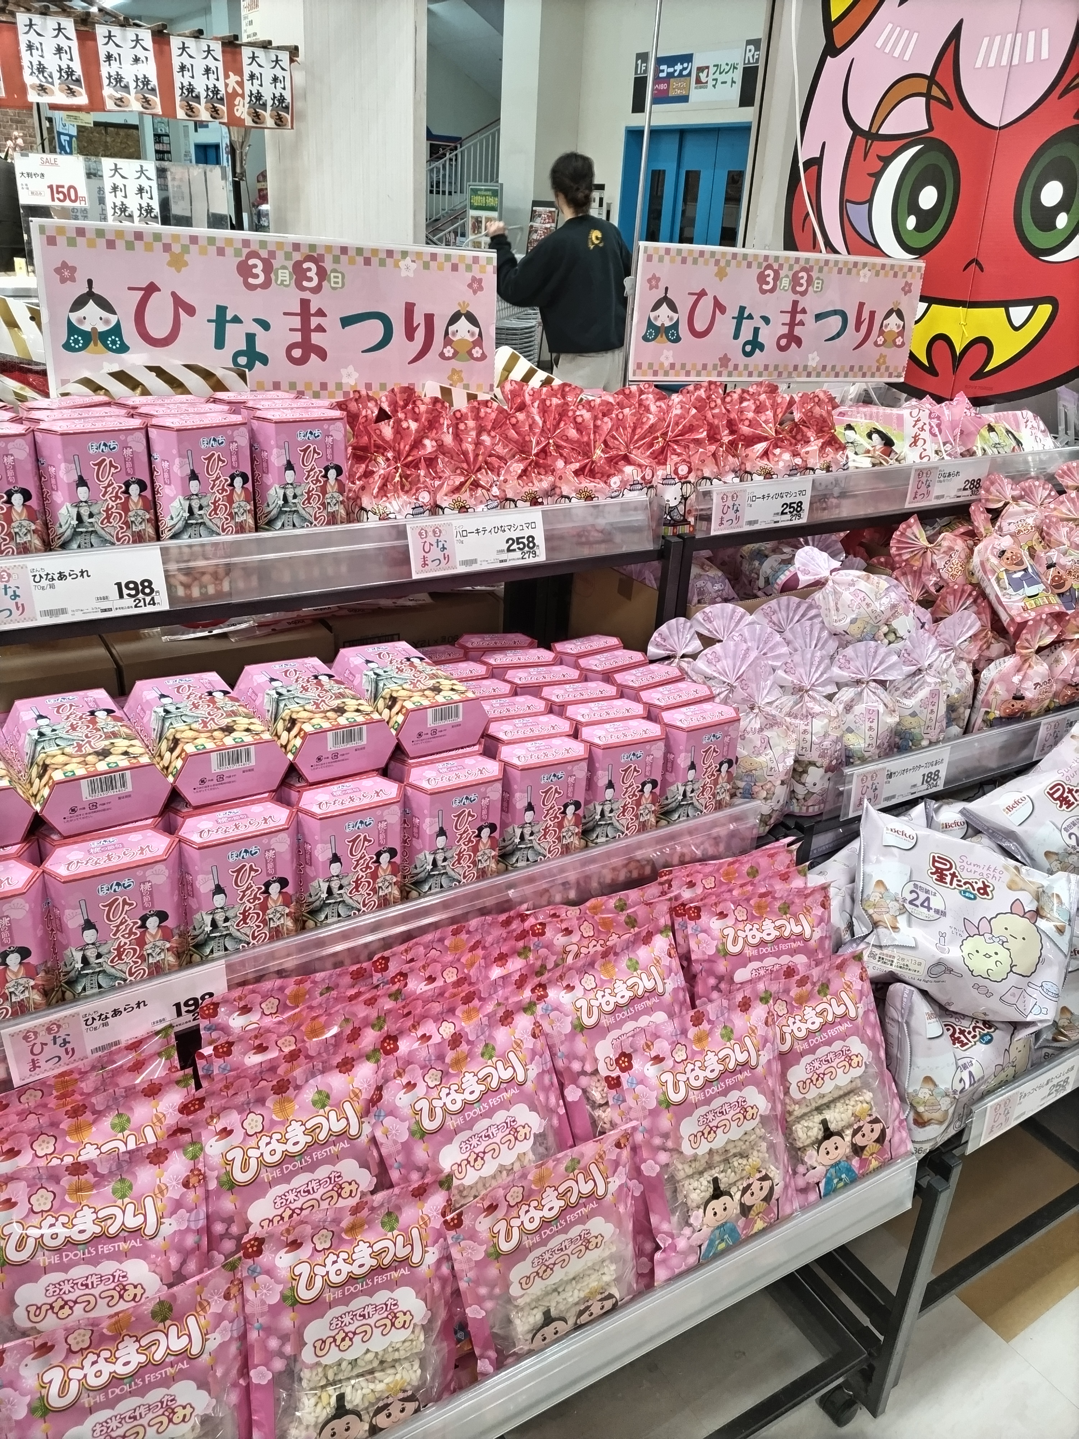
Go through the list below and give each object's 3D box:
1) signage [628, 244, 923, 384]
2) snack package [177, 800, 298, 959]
[{"bbox_3d":[0.405,-0.662,1.785,0.580,0.200,0.008,-9,27,-25],"label":"signage"},{"bbox_3d":[-0.225,0.142,0.816,0.088,0.146,0.044,-10,29,-29],"label":"snack package"}]

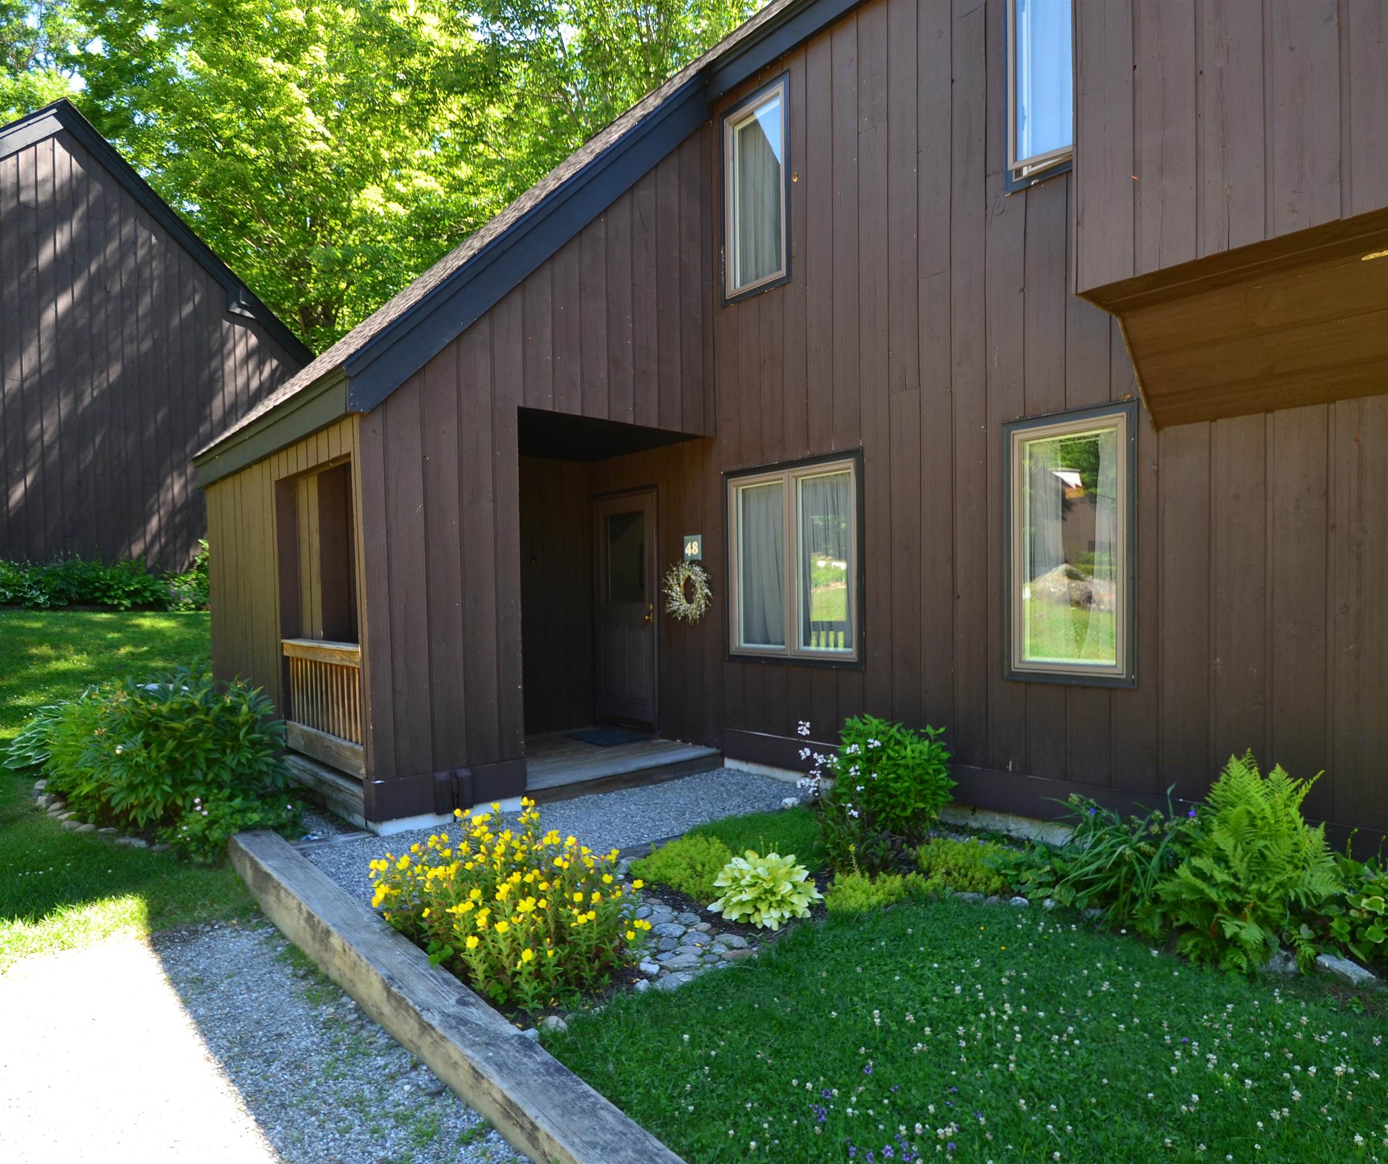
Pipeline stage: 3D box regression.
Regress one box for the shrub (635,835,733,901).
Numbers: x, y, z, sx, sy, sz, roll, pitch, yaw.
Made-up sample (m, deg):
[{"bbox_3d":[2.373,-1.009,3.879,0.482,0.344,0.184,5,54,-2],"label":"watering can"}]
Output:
[{"bbox_3d":[-0.050,1.340,3.700,0.480,0.180,0.480,0,0,-43],"label":"shrub"}]

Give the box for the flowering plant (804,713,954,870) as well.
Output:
[{"bbox_3d":[0.970,1.060,4.070,0.650,0.740,0.750,0,0,-43],"label":"flowering plant"}]

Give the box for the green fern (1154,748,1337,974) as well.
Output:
[{"bbox_3d":[2.165,1.060,3.040,0.620,0.740,0.630,0,0,-43],"label":"green fern"}]

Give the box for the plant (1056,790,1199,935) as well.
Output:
[{"bbox_3d":[1.880,1.180,3.390,0.570,0.470,0.570,0,0,-43],"label":"plant"}]

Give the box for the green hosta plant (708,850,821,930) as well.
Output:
[{"bbox_3d":[0.310,1.285,3.340,0.470,0.270,0.470,-1,0,0],"label":"green hosta plant"}]

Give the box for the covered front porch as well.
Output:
[{"bbox_3d":[-1.400,0.155,5.820,2.680,2.520,1.680,0,0,-44],"label":"covered front porch"}]

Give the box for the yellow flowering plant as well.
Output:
[{"bbox_3d":[-0.700,1.180,2.930,0.780,0.520,1.100,0,0,-43],"label":"yellow flowering plant"}]

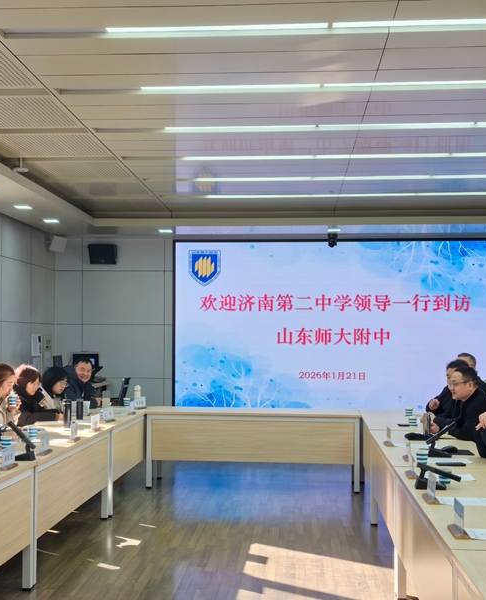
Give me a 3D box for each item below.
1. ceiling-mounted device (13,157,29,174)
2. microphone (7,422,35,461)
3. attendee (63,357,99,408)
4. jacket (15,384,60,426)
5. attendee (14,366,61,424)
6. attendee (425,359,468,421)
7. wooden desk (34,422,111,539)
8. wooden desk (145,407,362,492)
[{"bbox_3d":[-2.037,-1.239,6.150,0.140,0.143,0.130,0,-3,5],"label":"ceiling-mounted device"},{"bbox_3d":[-1.387,0.880,4.190,0.185,0.235,0.100,0,-3,5],"label":"microphone"},{"bbox_3d":[-1.767,1.254,6.957,0.720,1.270,0.580,-2,-4,43],"label":"attendee"},{"bbox_3d":[-1.807,1.025,5.716,0.550,0.630,0.500,1,-3,-7],"label":"jacket"},{"bbox_3d":[-1.950,1.228,6.000,0.760,1.250,0.520,0,-3,5],"label":"attendee"},{"bbox_3d":[1.960,1.215,5.970,0.780,1.330,0.550,0,-3,5],"label":"attendee"},{"bbox_3d":[-1.548,1.417,4.910,0.720,0.755,1.600,0,-3,5],"label":"wooden desk"},{"bbox_3d":[0.115,1.527,6.920,2.160,0.750,0.600,0,-3,5],"label":"wooden desk"}]

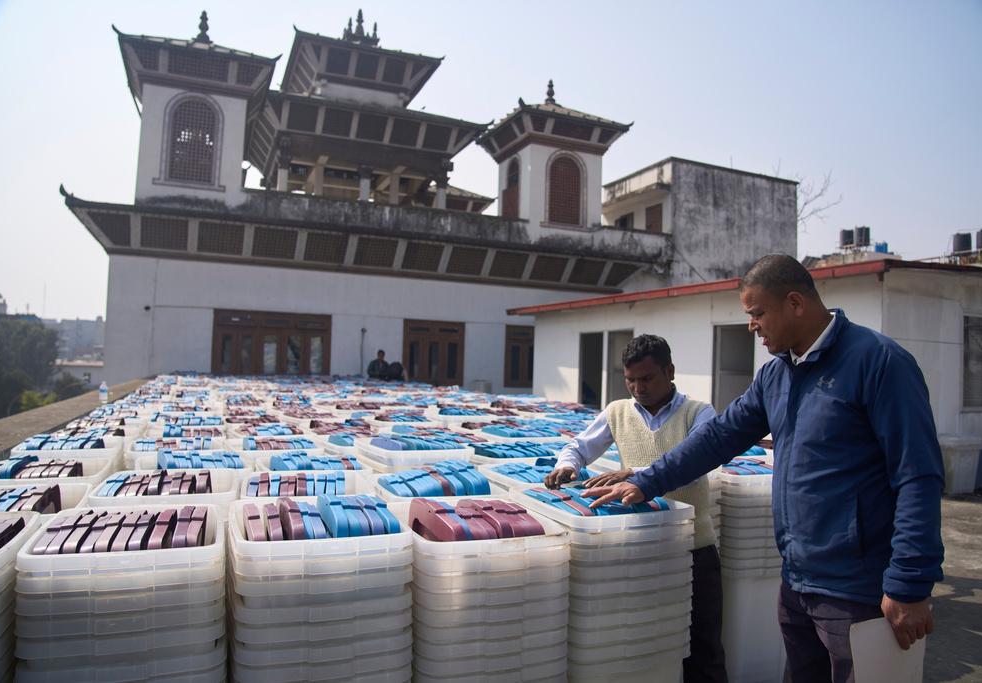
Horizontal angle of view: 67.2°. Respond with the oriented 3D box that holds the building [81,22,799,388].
[{"bbox_3d":[-1.822,-4.197,25.220,20.289,13.363,13.304,3,-3,-22],"label":"building"}]

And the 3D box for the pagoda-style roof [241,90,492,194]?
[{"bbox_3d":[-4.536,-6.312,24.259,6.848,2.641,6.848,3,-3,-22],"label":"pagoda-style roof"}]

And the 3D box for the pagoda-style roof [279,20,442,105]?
[{"bbox_3d":[-4.445,-8.925,24.372,4.500,2.299,4.500,3,-3,-22],"label":"pagoda-style roof"}]

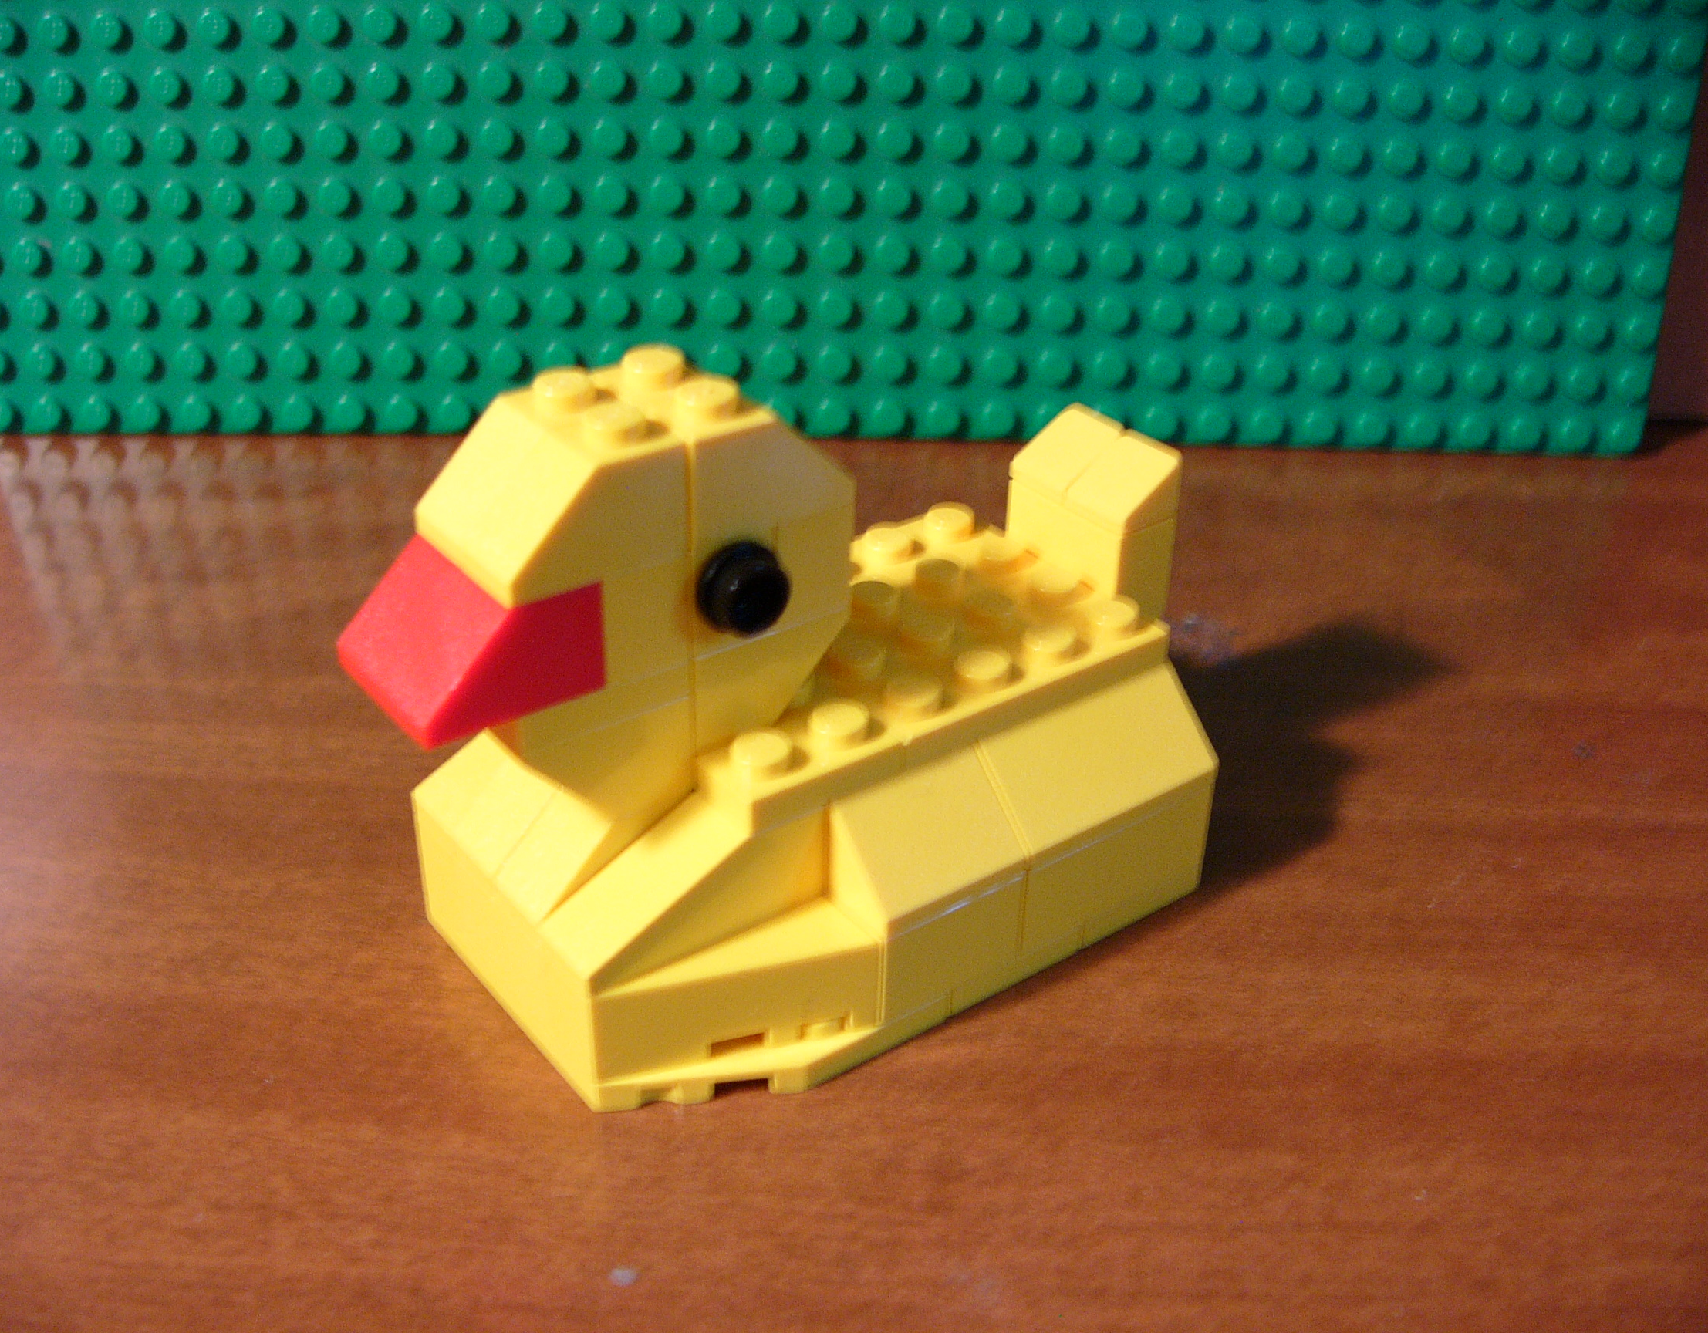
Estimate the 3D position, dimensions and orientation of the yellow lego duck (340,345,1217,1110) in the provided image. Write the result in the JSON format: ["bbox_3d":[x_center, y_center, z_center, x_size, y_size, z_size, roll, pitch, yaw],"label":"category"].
[{"bbox_3d":[-0.005,-0.003,0.169,0.080,0.056,0.048,-20,37,-32],"label":"yellow lego duck"}]

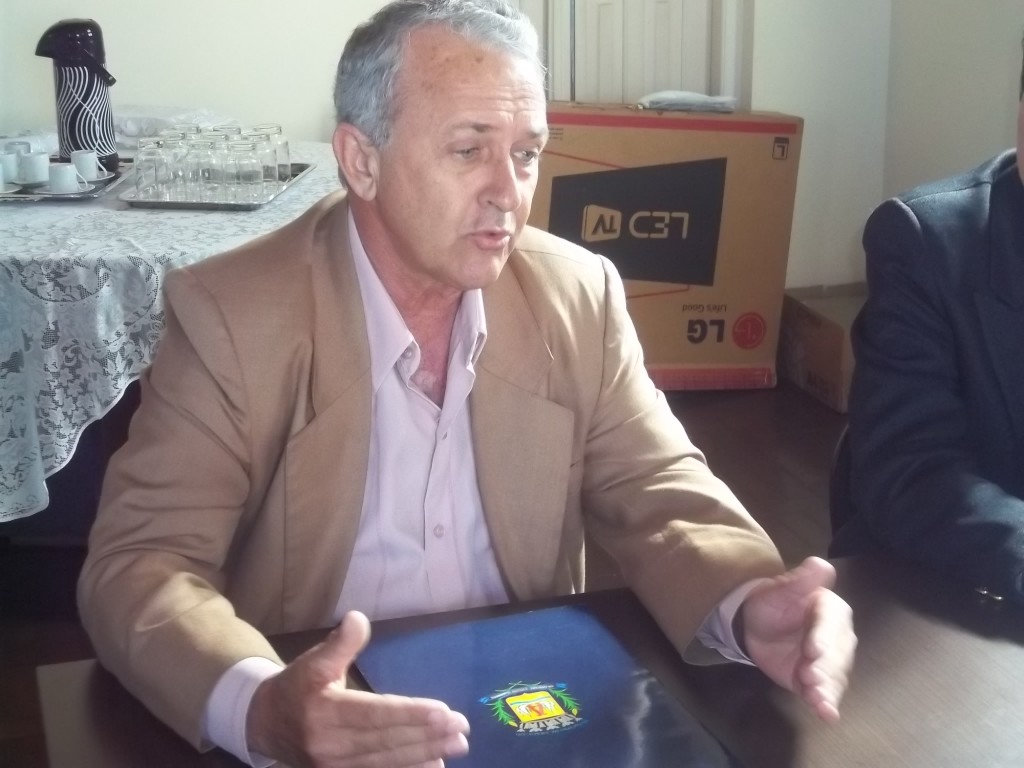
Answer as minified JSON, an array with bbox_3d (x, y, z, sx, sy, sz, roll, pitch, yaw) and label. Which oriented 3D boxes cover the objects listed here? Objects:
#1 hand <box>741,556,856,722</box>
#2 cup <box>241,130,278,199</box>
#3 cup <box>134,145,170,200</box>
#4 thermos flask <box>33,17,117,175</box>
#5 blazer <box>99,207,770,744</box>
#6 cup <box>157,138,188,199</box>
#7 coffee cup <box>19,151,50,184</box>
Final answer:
[{"bbox_3d":[0.205,0.182,1.305,0.082,0.102,0.168,-4,16,-11],"label":"hand"},{"bbox_3d":[-0.507,-0.444,3.658,0.068,0.106,0.068,-1,16,0],"label":"cup"},{"bbox_3d":[-0.705,-0.426,3.603,0.068,0.106,0.068,-1,16,0],"label":"cup"},{"bbox_3d":[-0.917,-0.614,3.884,0.162,0.317,0.130,-5,16,-17],"label":"thermos flask"},{"bbox_3d":[-0.119,0.141,1.631,0.545,0.575,0.650,-5,16,-16],"label":"blazer"},{"bbox_3d":[-0.677,-0.453,3.697,0.068,0.106,0.068,-1,16,0],"label":"cup"},{"bbox_3d":[-0.976,-0.447,3.755,0.066,0.060,0.058,-3,16,-10],"label":"coffee cup"}]

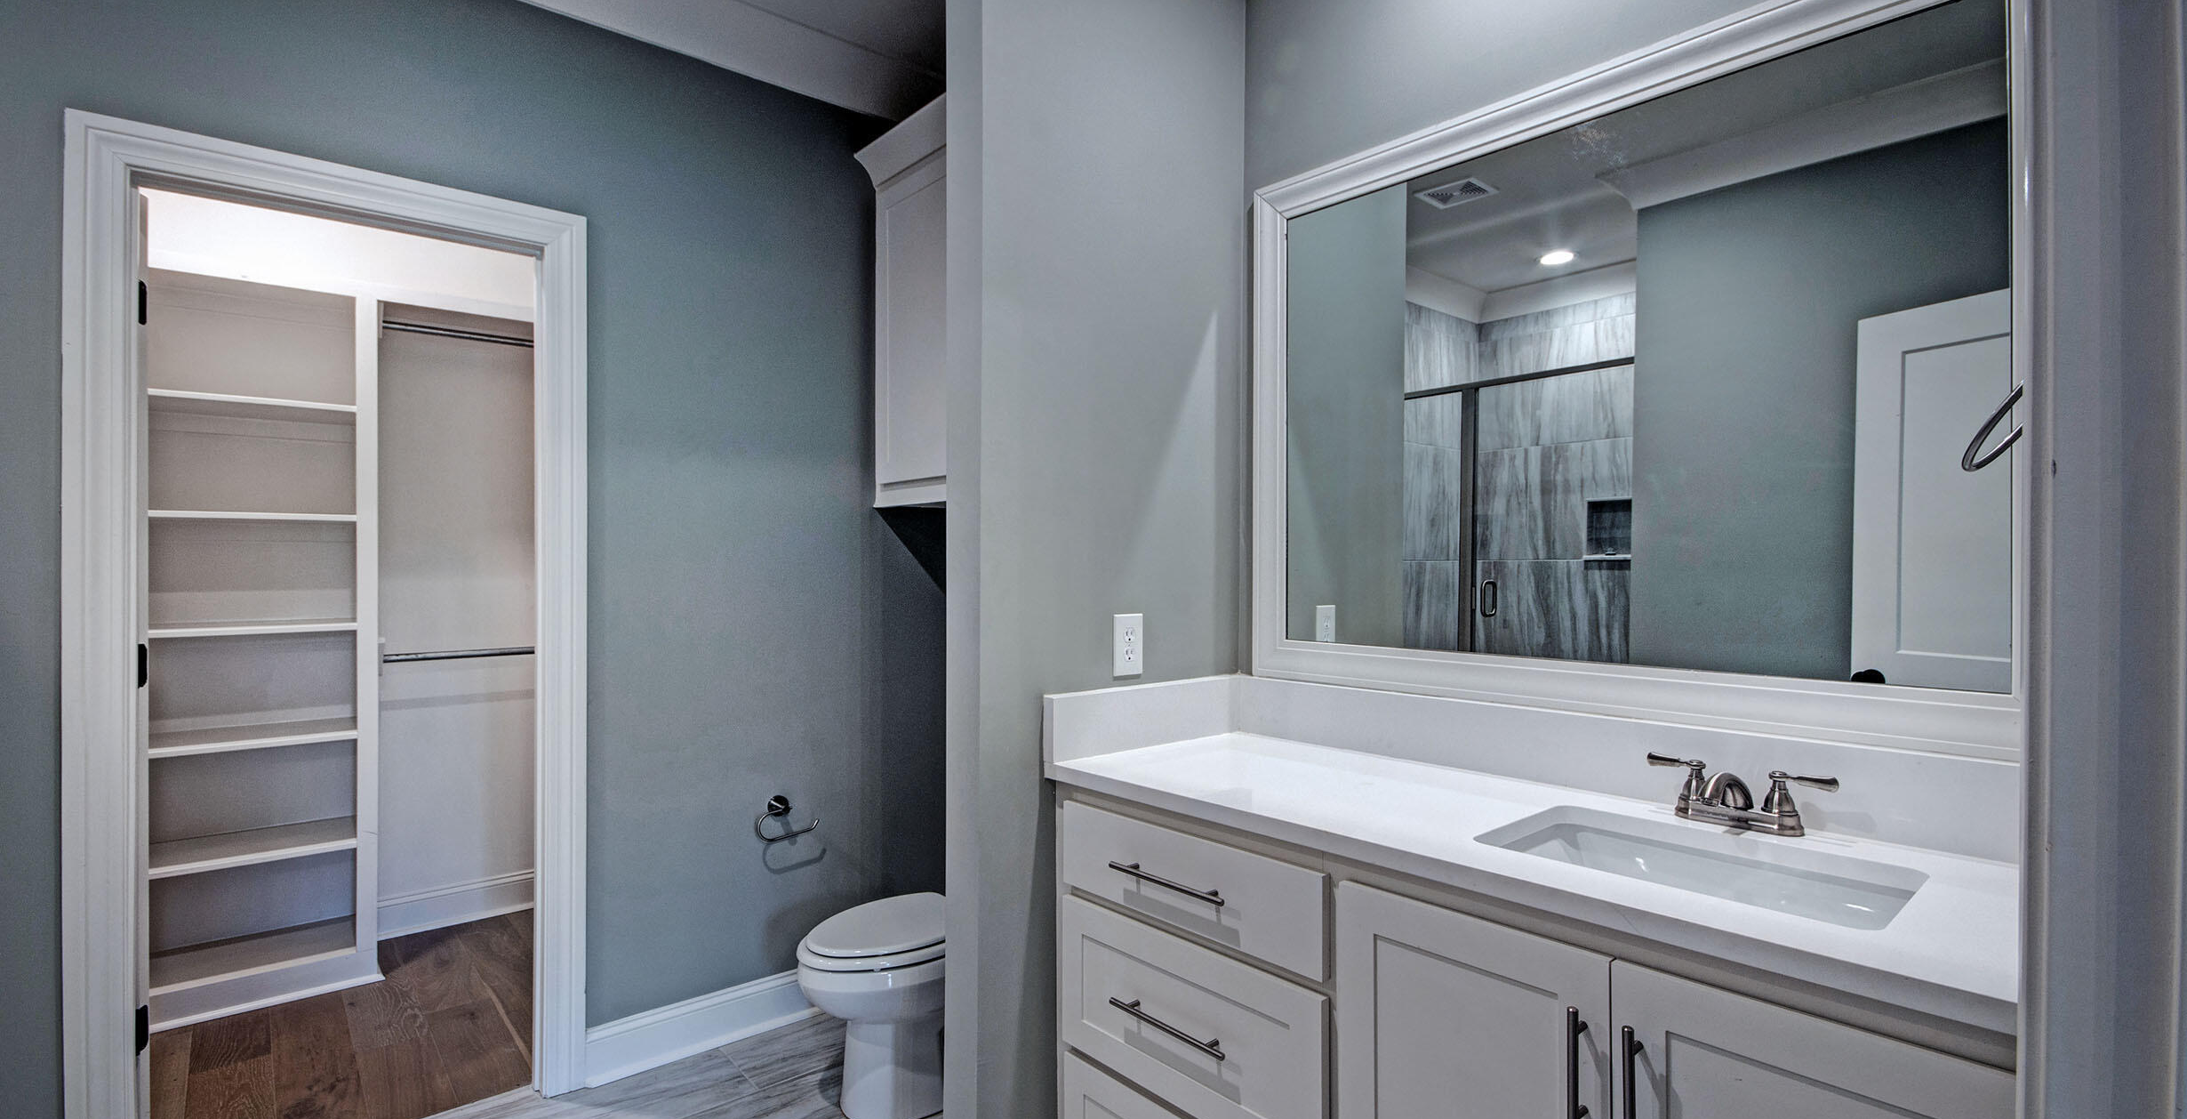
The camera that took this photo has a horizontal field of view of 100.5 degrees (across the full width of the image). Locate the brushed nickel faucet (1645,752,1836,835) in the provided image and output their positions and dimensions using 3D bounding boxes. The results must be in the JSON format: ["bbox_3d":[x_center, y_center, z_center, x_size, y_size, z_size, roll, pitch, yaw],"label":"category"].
[{"bbox_3d":[0.884,0.338,1.272,0.175,0.090,0.227,0,0,-43],"label":"brushed nickel faucet"}]

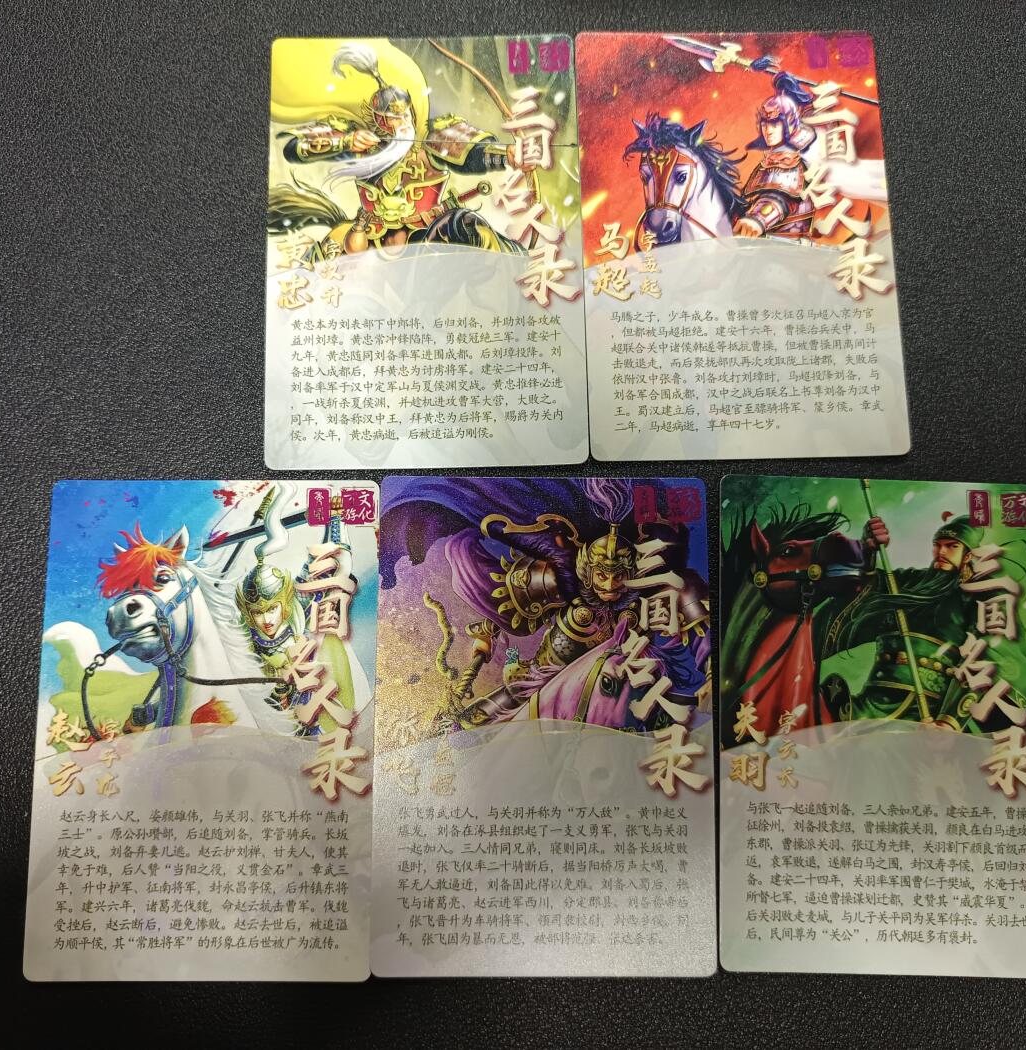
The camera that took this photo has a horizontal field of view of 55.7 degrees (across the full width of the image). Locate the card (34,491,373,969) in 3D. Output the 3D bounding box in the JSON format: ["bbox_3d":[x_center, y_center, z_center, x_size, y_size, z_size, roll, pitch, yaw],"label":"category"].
[{"bbox_3d":[-0.056,0.036,0.178,0.062,0.001,0.090,0,81,-1],"label":"card"}]

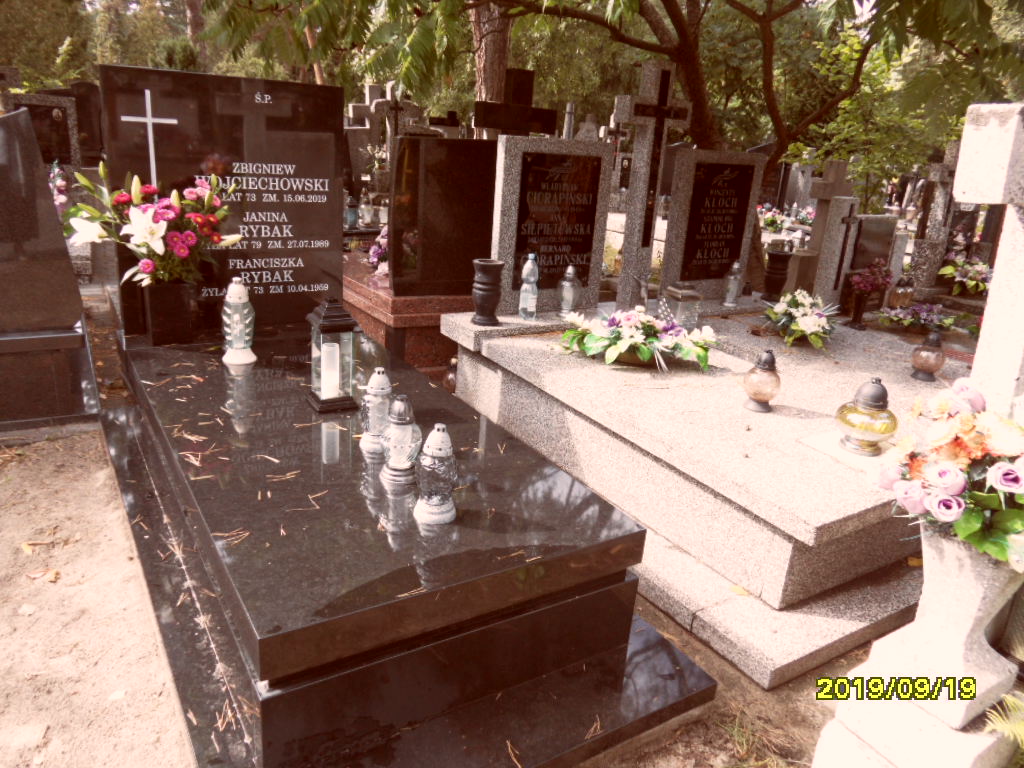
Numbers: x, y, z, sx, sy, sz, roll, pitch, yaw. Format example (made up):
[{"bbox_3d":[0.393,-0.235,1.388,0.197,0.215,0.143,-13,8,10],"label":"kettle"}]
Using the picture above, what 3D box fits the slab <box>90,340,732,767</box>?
[{"bbox_3d":[-0.560,0.280,2.175,1.060,0.392,2.215,-7,20,-33],"label":"slab"}]

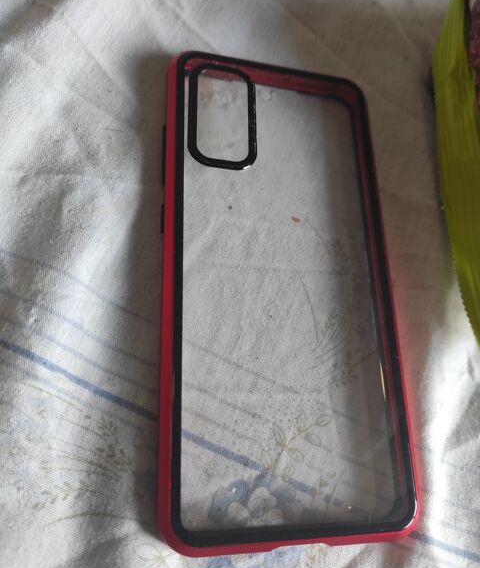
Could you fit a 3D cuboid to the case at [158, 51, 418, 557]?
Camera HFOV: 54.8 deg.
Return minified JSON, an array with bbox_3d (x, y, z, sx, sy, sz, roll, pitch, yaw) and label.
[{"bbox_3d":[0.014,-0.004,0.151,0.075,0.011,0.158,3,72,-15],"label":"case"}]

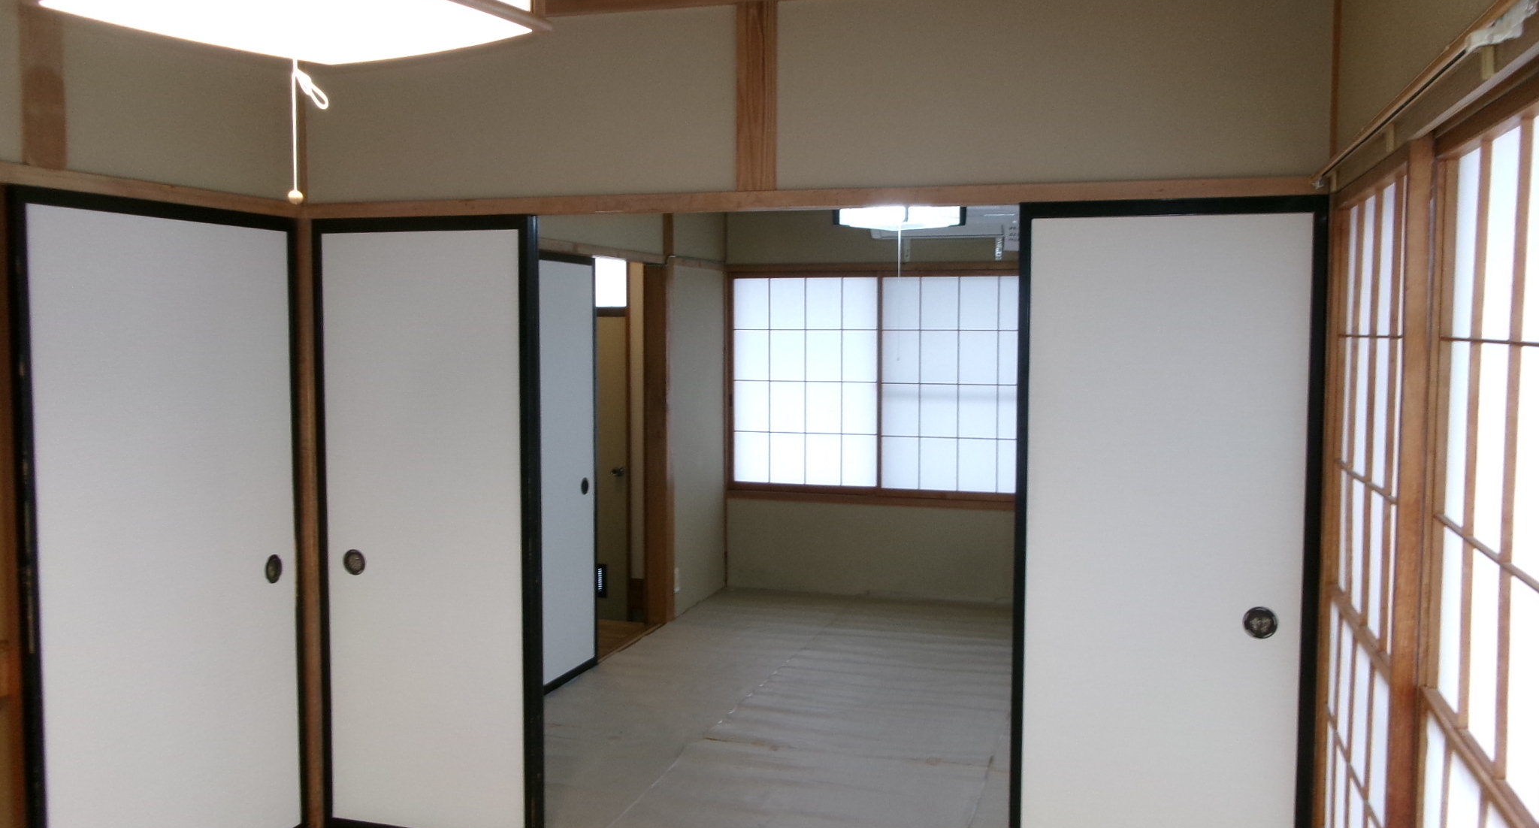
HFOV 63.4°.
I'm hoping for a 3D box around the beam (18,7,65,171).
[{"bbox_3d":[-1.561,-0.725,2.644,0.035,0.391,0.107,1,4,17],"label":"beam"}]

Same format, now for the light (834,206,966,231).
[{"bbox_3d":[0.509,-0.800,4.871,0.380,0.140,0.380,-4,6,-45],"label":"light"}]

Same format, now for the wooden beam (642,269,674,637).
[{"bbox_3d":[-0.547,0.136,6.183,0.123,1.788,0.107,1,4,17],"label":"wooden beam"}]

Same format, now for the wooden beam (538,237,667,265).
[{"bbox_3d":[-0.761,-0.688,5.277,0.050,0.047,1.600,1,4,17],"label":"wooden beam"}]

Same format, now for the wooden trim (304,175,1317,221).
[{"bbox_3d":[-0.037,-0.534,3.137,2.625,0.050,0.095,1,4,17],"label":"wooden trim"}]

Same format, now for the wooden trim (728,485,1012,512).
[{"bbox_3d":[0.558,0.467,6.748,1.650,0.056,0.080,1,4,17],"label":"wooden trim"}]

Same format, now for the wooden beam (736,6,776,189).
[{"bbox_3d":[-0.024,-0.787,3.112,0.105,0.462,0.060,1,4,17],"label":"wooden beam"}]

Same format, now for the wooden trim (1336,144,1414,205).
[{"bbox_3d":[1.142,-0.436,2.325,0.045,0.037,0.800,1,4,17],"label":"wooden trim"}]

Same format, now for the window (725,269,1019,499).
[{"bbox_3d":[0.561,-0.164,6.704,1.650,1.193,0.051,1,4,17],"label":"window"}]

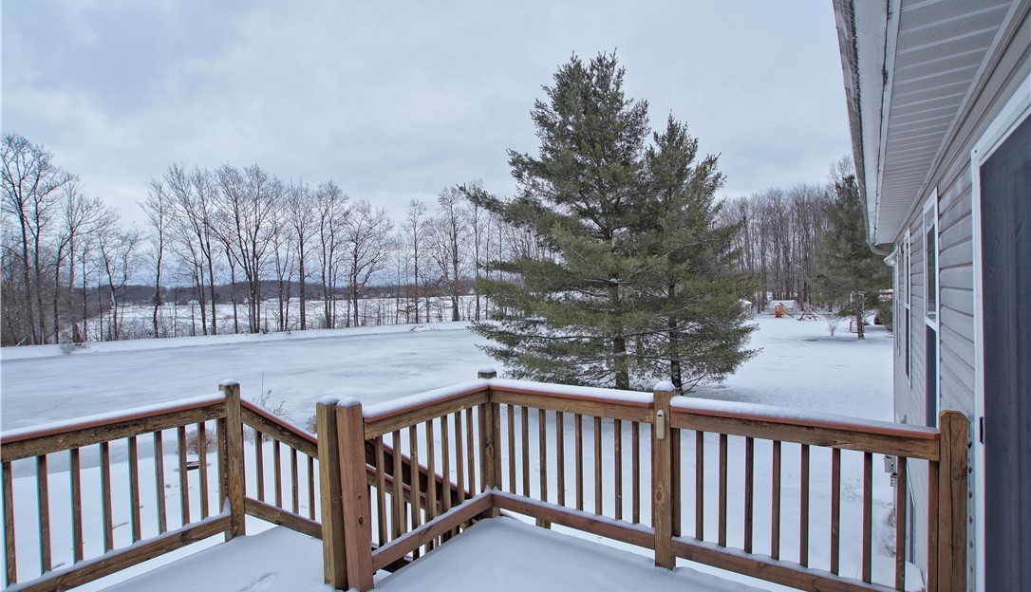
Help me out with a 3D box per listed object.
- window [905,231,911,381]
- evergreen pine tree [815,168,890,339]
[{"bbox_3d":[4.841,0.115,5.650,0.100,1.810,1.050,0,1,38],"label":"window"},{"bbox_3d":[28.252,-3.428,38.000,6.500,14.000,6.500,0,1,38],"label":"evergreen pine tree"}]

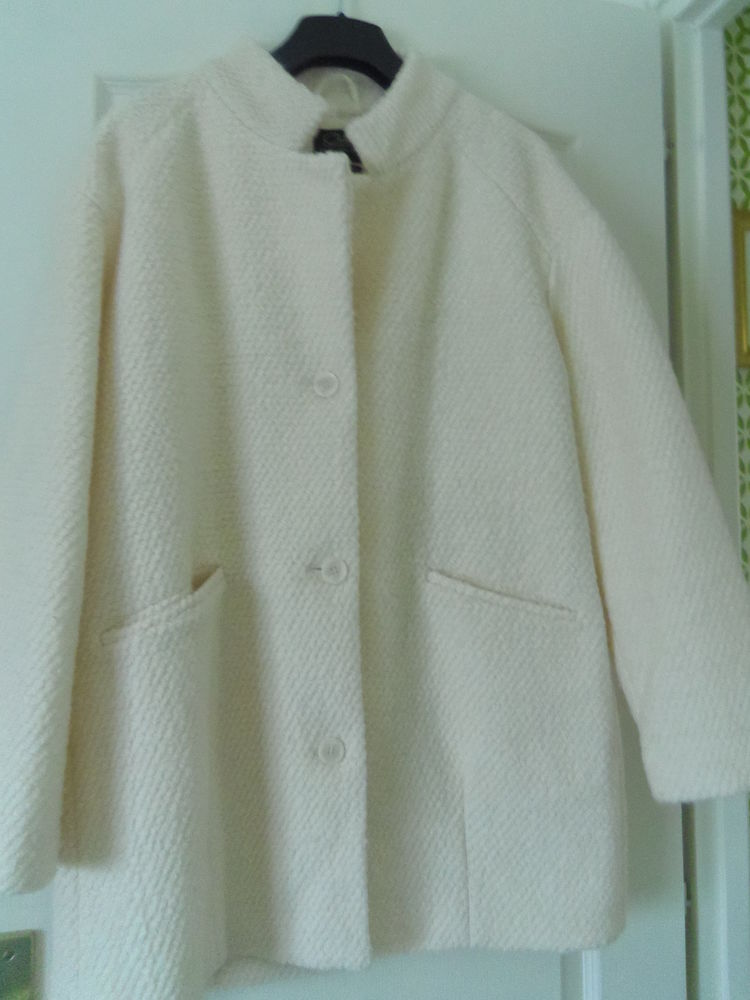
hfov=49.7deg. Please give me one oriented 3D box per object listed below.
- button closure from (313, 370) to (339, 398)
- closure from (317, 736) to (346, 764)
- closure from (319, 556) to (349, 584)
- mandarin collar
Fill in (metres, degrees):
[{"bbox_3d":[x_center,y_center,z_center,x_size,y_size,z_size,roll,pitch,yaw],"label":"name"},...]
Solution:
[{"bbox_3d":[-0.047,-0.112,0.786,0.025,0.025,0.004,2,-4,-13],"label":"button closure"},{"bbox_3d":[-0.041,0.238,0.767,0.025,0.025,0.004,2,-4,-13],"label":"closure"},{"bbox_3d":[-0.038,0.068,0.778,0.025,0.025,0.004,2,-4,-13],"label":"closure"},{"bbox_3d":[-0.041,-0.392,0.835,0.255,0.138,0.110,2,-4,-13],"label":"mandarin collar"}]

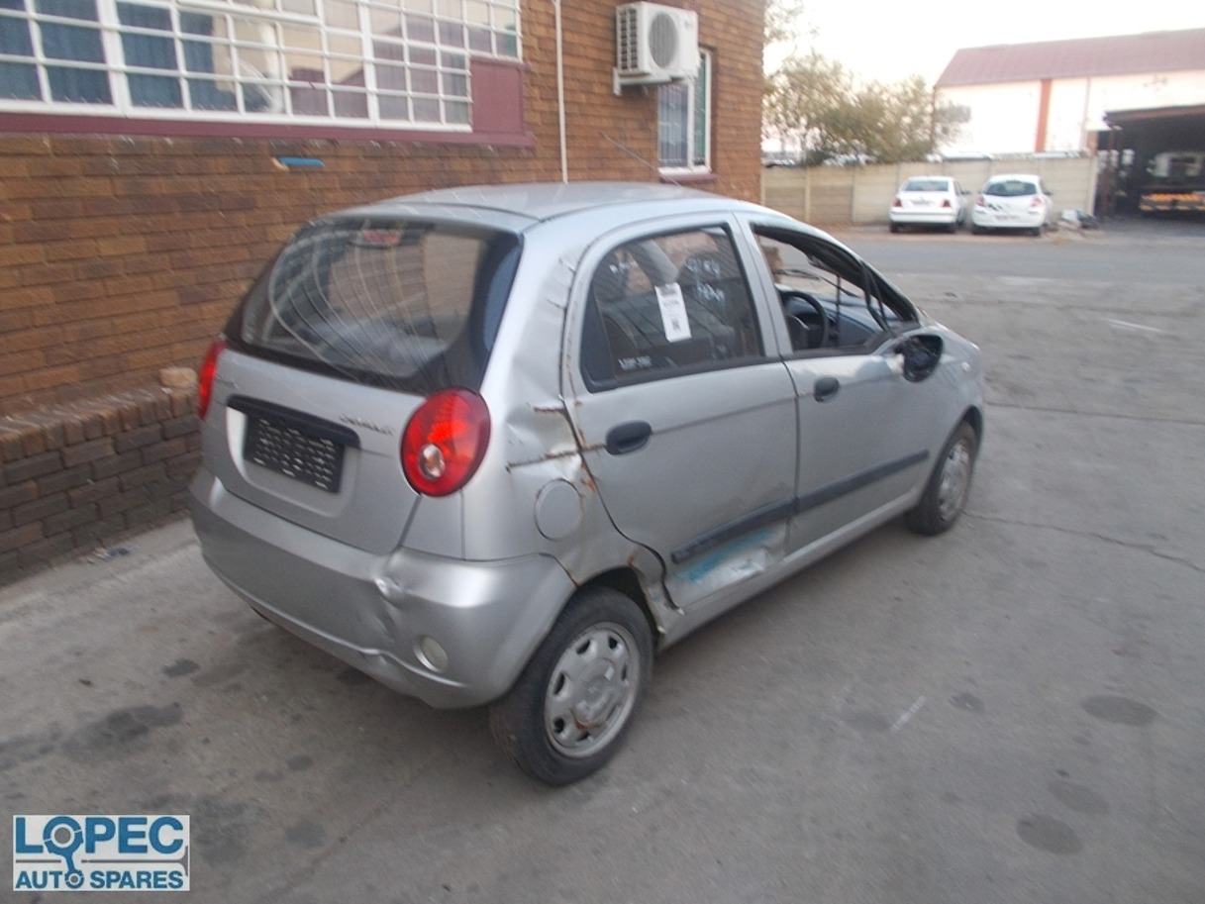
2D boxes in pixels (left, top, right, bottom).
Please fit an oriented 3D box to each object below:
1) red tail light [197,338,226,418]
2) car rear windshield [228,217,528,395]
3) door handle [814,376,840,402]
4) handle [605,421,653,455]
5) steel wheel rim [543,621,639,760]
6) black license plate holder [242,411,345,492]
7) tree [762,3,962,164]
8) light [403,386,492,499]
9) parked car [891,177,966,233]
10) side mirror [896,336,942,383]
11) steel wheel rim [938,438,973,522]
[{"bbox_3d":[-1.187,-0.216,2.761,0.125,0.240,0.210,-11,19,-32],"label":"red tail light"},{"bbox_3d":[-0.664,-0.414,2.434,1.220,0.480,0.120,13,-11,41],"label":"car rear windshield"},{"bbox_3d":[0.748,-0.212,3.009,0.045,0.075,0.165,13,21,41],"label":"door handle"},{"bbox_3d":[0.067,-0.042,2.281,0.045,0.080,0.170,13,21,41],"label":"handle"},{"bbox_3d":[-0.057,0.622,2.425,0.130,0.375,0.375,13,21,41],"label":"steel wheel rim"},{"bbox_3d":[-0.822,-0.010,2.362,0.485,0.145,0.020,13,11,41],"label":"black license plate holder"},{"bbox_3d":[10.738,-14.313,37.321,8.500,8.000,7.500,3,18,15],"label":"tree"},{"bbox_3d":[-0.353,-0.022,2.023,0.210,0.240,0.125,7,18,28],"label":"light"},{"bbox_3d":[9.091,-6.900,24.851,1.700,1.450,4.300,6,19,24],"label":"parked car"},{"bbox_3d":[1.165,-0.333,3.303,0.180,0.155,0.110,13,21,41],"label":"side mirror"},{"bbox_3d":[1.538,0.120,4.069,0.130,0.375,0.375,13,21,41],"label":"steel wheel rim"}]

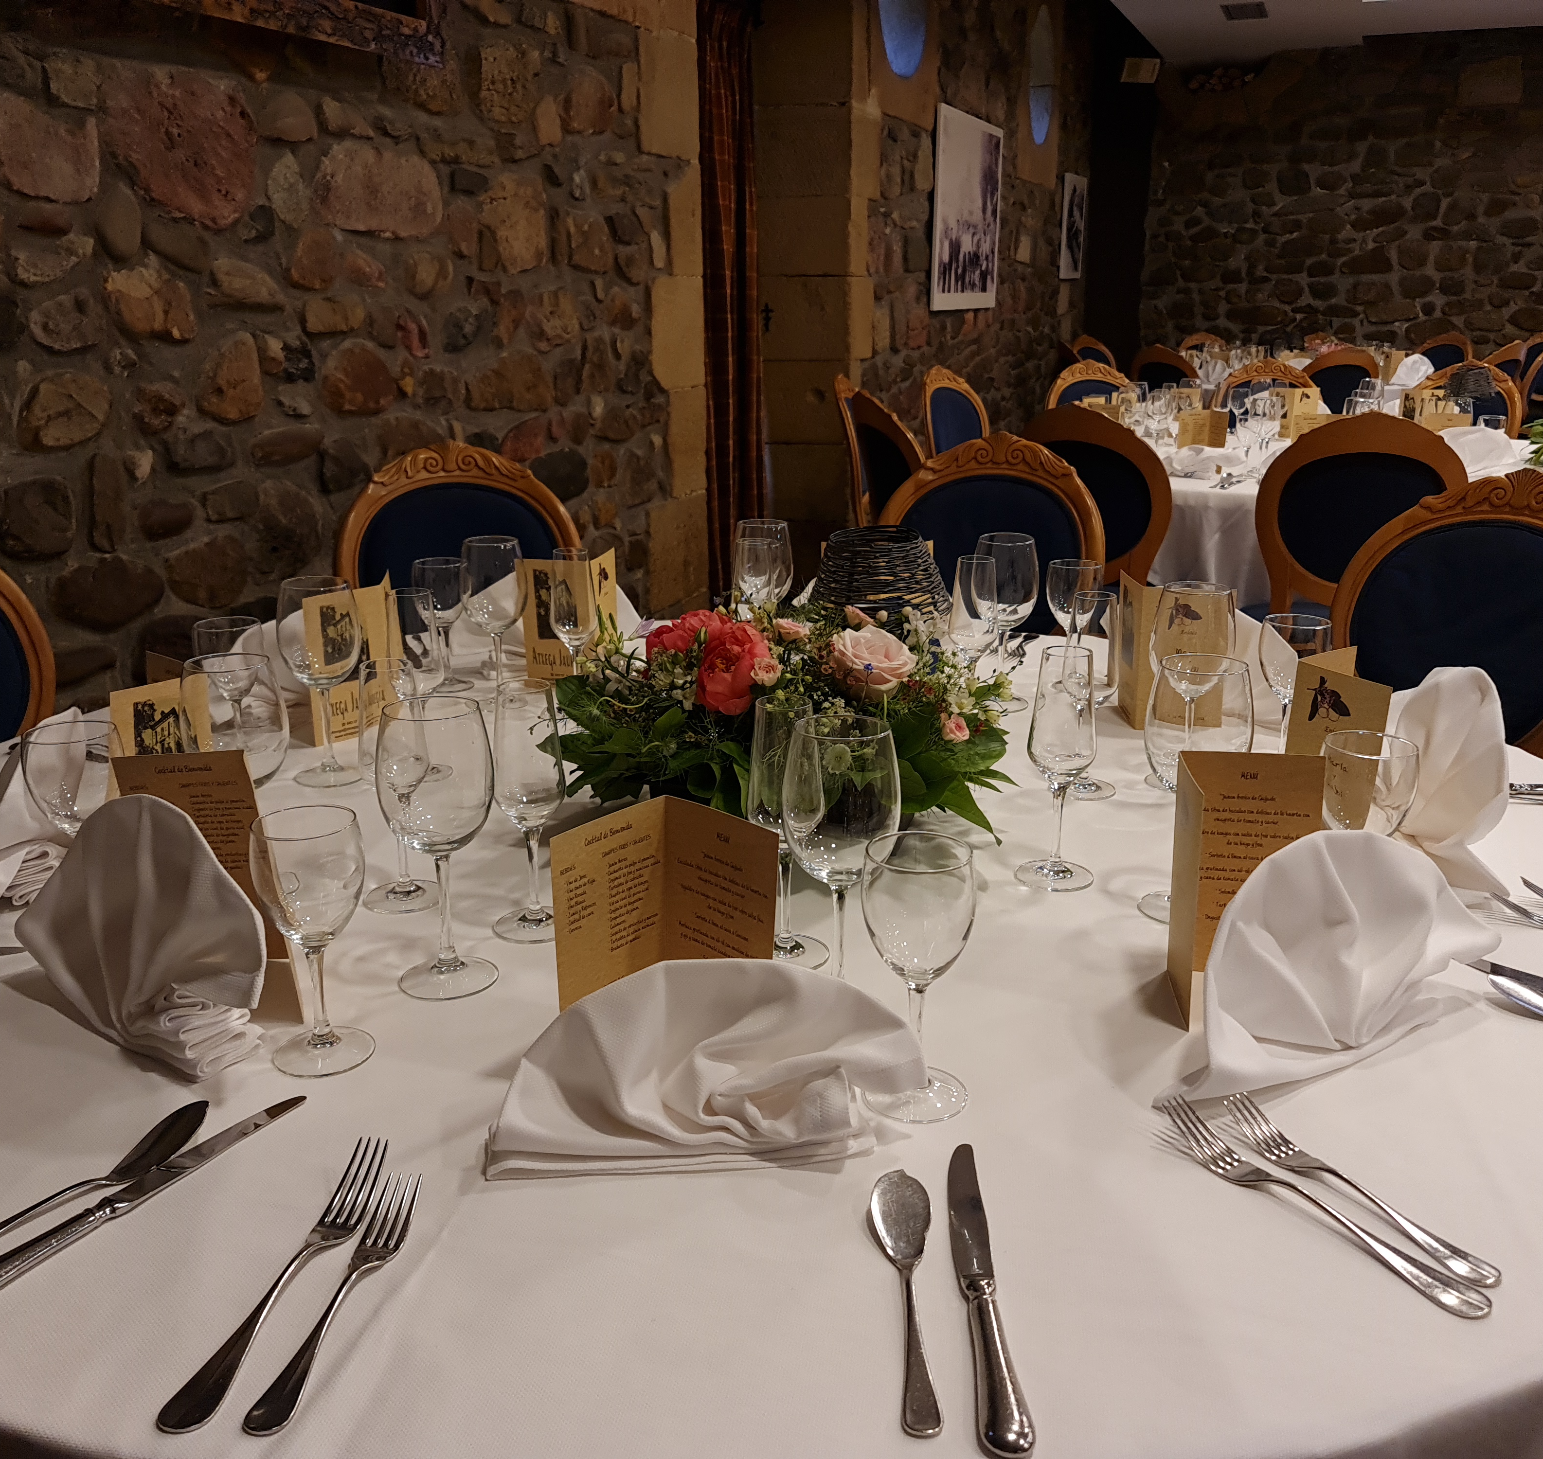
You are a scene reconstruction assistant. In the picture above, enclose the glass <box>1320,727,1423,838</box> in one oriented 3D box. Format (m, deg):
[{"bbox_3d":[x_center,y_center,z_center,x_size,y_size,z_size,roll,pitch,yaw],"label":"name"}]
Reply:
[{"bbox_3d":[0.460,0.087,1.100,0.072,0.167,0.072,0,17,0],"label":"glass"}]

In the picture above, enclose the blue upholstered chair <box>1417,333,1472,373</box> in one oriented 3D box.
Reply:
[{"bbox_3d":[4.027,-1.925,8.729,0.560,0.980,0.485,-12,20,-32],"label":"blue upholstered chair"}]

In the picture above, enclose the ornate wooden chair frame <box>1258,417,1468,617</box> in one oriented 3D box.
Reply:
[{"bbox_3d":[1.398,-0.290,3.446,0.485,0.980,0.560,5,18,17],"label":"ornate wooden chair frame"}]

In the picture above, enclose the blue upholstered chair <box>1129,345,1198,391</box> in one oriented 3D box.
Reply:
[{"bbox_3d":[2.530,-2.002,9.113,0.490,0.980,0.560,10,19,28],"label":"blue upholstered chair"}]

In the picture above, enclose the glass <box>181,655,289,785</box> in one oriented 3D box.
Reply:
[{"bbox_3d":[-0.419,0.046,1.112,0.078,0.204,0.078,0,17,0],"label":"glass"}]

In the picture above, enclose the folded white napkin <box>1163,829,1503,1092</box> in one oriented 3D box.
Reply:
[{"bbox_3d":[0.365,0.136,0.928,0.260,0.138,0.090,-10,19,-30],"label":"folded white napkin"}]

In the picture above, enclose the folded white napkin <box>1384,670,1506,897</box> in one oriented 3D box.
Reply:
[{"bbox_3d":[0.580,0.037,1.211,0.090,0.165,0.210,6,18,19],"label":"folded white napkin"}]

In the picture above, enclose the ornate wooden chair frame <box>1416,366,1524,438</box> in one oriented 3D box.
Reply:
[{"bbox_3d":[2.920,-1.098,6.158,0.490,0.980,0.560,13,21,37],"label":"ornate wooden chair frame"}]

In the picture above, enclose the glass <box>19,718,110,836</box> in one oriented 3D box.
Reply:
[{"bbox_3d":[-0.552,0.080,1.135,0.075,0.165,0.075,0,17,0],"label":"glass"}]

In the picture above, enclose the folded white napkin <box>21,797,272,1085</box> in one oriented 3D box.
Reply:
[{"bbox_3d":[-0.443,0.134,0.991,0.205,0.150,0.110,11,21,33],"label":"folded white napkin"}]

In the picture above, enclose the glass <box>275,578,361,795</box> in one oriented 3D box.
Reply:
[{"bbox_3d":[-0.477,-0.049,1.488,0.087,0.203,0.087,0,17,0],"label":"glass"}]

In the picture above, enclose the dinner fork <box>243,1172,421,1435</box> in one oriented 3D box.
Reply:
[{"bbox_3d":[-0.208,0.270,0.684,0.023,0.020,0.180,3,17,9],"label":"dinner fork"}]

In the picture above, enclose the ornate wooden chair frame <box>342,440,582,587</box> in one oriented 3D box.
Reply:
[{"bbox_3d":[-0.500,-0.011,2.600,0.490,0.980,0.560,-6,18,-20],"label":"ornate wooden chair frame"}]

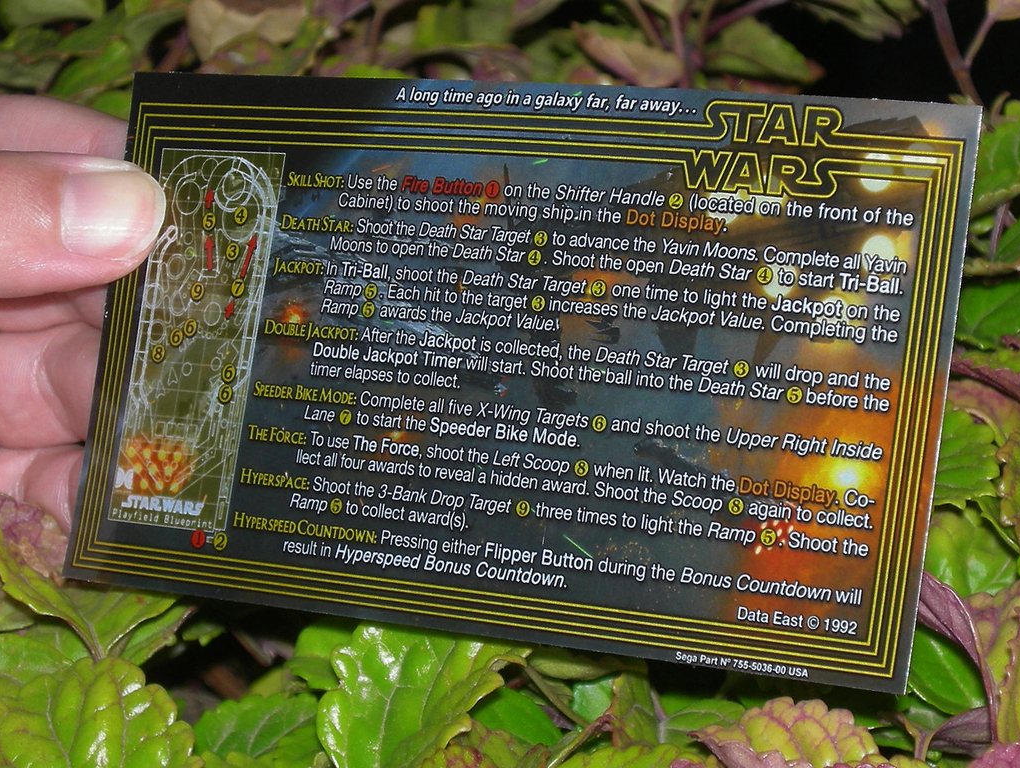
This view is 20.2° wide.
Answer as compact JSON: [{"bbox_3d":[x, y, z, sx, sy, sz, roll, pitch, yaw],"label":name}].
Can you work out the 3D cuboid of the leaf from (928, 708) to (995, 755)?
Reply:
[{"bbox_3d":[0.071,0.054,0.450,0.014,0.004,0.010,-28,52,-6],"label":"leaf"}]

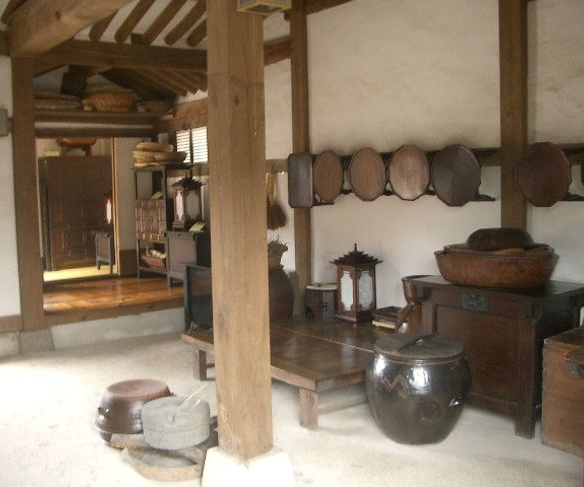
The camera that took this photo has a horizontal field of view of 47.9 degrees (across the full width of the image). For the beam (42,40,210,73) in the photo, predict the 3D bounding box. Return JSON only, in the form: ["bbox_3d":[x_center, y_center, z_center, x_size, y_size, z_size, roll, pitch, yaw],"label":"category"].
[{"bbox_3d":[-1.537,-1.867,6.591,2.146,0.303,0.222,-5,6,-38],"label":"beam"}]

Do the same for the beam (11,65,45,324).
[{"bbox_3d":[-2.568,-0.453,6.303,0.210,2.560,0.210,-5,6,-36],"label":"beam"}]

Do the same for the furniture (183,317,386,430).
[{"bbox_3d":[0.243,0.892,5.138,1.560,0.299,1.672,-5,6,-38],"label":"furniture"}]

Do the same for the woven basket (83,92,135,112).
[{"bbox_3d":[-2.431,-1.806,8.508,0.622,0.244,0.592,-5,6,-38],"label":"woven basket"}]

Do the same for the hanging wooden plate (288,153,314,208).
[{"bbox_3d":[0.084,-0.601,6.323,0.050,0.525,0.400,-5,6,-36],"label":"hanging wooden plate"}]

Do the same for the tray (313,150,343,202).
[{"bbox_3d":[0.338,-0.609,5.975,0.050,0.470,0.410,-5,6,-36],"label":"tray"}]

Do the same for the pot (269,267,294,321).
[{"bbox_3d":[-0.201,0.478,6.141,0.420,0.450,0.420,-1,5,0],"label":"pot"}]

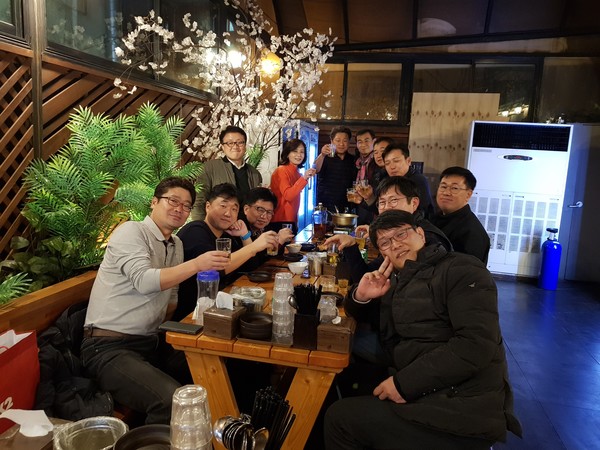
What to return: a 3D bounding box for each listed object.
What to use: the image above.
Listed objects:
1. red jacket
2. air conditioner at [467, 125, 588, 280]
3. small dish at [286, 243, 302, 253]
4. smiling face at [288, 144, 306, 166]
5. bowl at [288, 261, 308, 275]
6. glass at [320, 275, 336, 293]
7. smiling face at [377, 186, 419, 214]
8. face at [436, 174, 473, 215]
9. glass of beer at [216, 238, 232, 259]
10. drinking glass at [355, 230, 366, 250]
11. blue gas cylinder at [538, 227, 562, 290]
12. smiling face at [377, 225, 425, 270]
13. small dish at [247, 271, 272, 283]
[{"bbox_3d":[-0.102,-0.303,4.200,0.290,0.570,0.400,10,11,39],"label":"red jacket"},{"bbox_3d":[2.673,-0.305,5.737,1.091,1.886,0.420,4,9,13],"label":"air conditioner"},{"bbox_3d":[-0.037,0.167,3.233,0.112,0.050,0.112,2,9,0],"label":"small dish"},{"bbox_3d":[-0.019,-0.652,4.200,0.150,0.200,0.130,-5,7,-20],"label":"smiling face"},{"bbox_3d":[-0.011,0.256,2.640,0.117,0.056,0.117,2,9,0],"label":"bowl"},{"bbox_3d":[0.144,0.304,2.240,0.074,0.095,0.074,4,9,12],"label":"glass"},{"bbox_3d":[0.454,-0.091,2.100,0.160,0.200,0.140,1,7,39],"label":"smiling face"},{"bbox_3d":[0.768,-0.154,2.240,0.140,0.200,0.160,-2,5,-44],"label":"face"},{"bbox_3d":[-0.312,0.109,1.860,0.064,0.118,0.064,3,8,0],"label":"glass of beer"},{"bbox_3d":[0.353,0.092,2.620,0.064,0.116,0.064,3,8,0],"label":"drinking glass"},{"bbox_3d":[2.906,0.378,5.194,0.195,0.720,0.195,4,9,13],"label":"blue gas cylinder"},{"bbox_3d":[0.357,0.080,1.600,0.160,0.190,0.140,-21,5,32],"label":"smiling face"},{"bbox_3d":[-0.220,0.286,2.480,0.138,0.034,0.138,3,8,0],"label":"small dish"}]

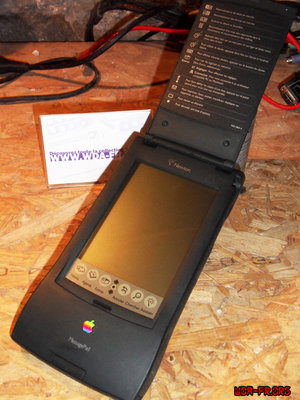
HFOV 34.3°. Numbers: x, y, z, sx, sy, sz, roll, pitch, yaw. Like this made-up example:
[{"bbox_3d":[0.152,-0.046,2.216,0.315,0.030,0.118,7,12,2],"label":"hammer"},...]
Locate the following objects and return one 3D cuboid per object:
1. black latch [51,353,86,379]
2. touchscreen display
[{"bbox_3d":[-0.058,0.116,0.338,0.026,0.005,0.007,21,62,15],"label":"black latch"},{"bbox_3d":[-0.003,0.027,0.393,0.075,0.007,0.122,21,60,18],"label":"touchscreen display"}]

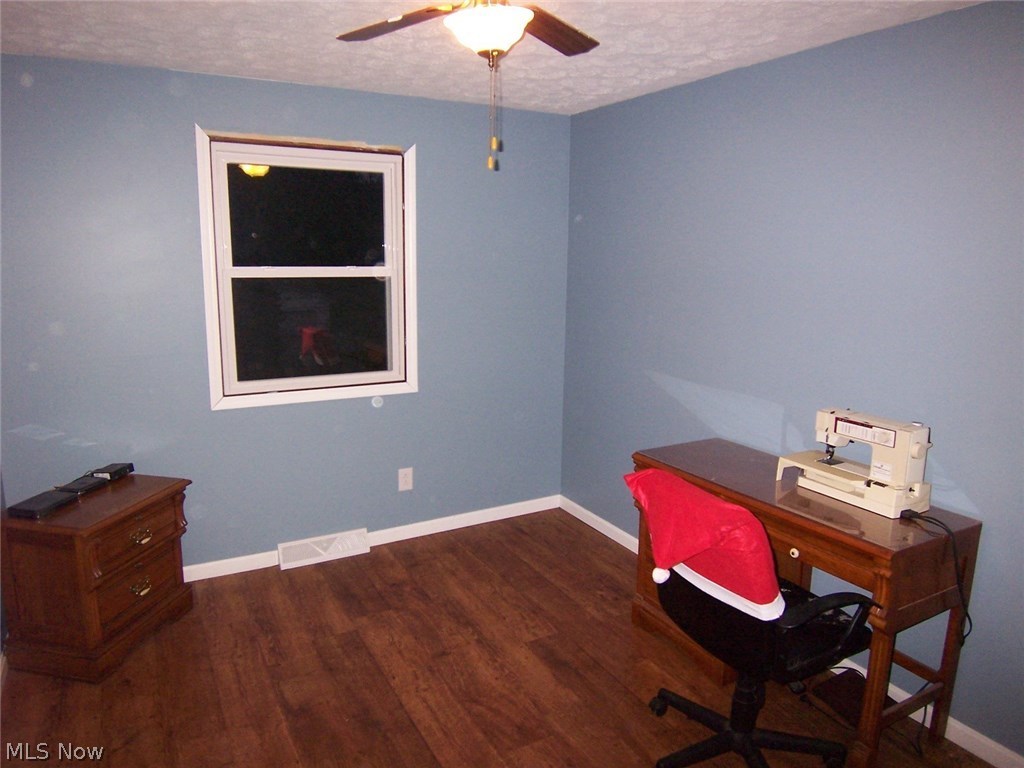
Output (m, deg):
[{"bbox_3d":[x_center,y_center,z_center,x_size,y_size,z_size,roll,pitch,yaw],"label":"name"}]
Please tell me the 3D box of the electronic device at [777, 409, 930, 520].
[{"bbox_3d":[1.183,0.251,2.343,0.220,0.279,0.449,-5,13,-29],"label":"electronic device"}]

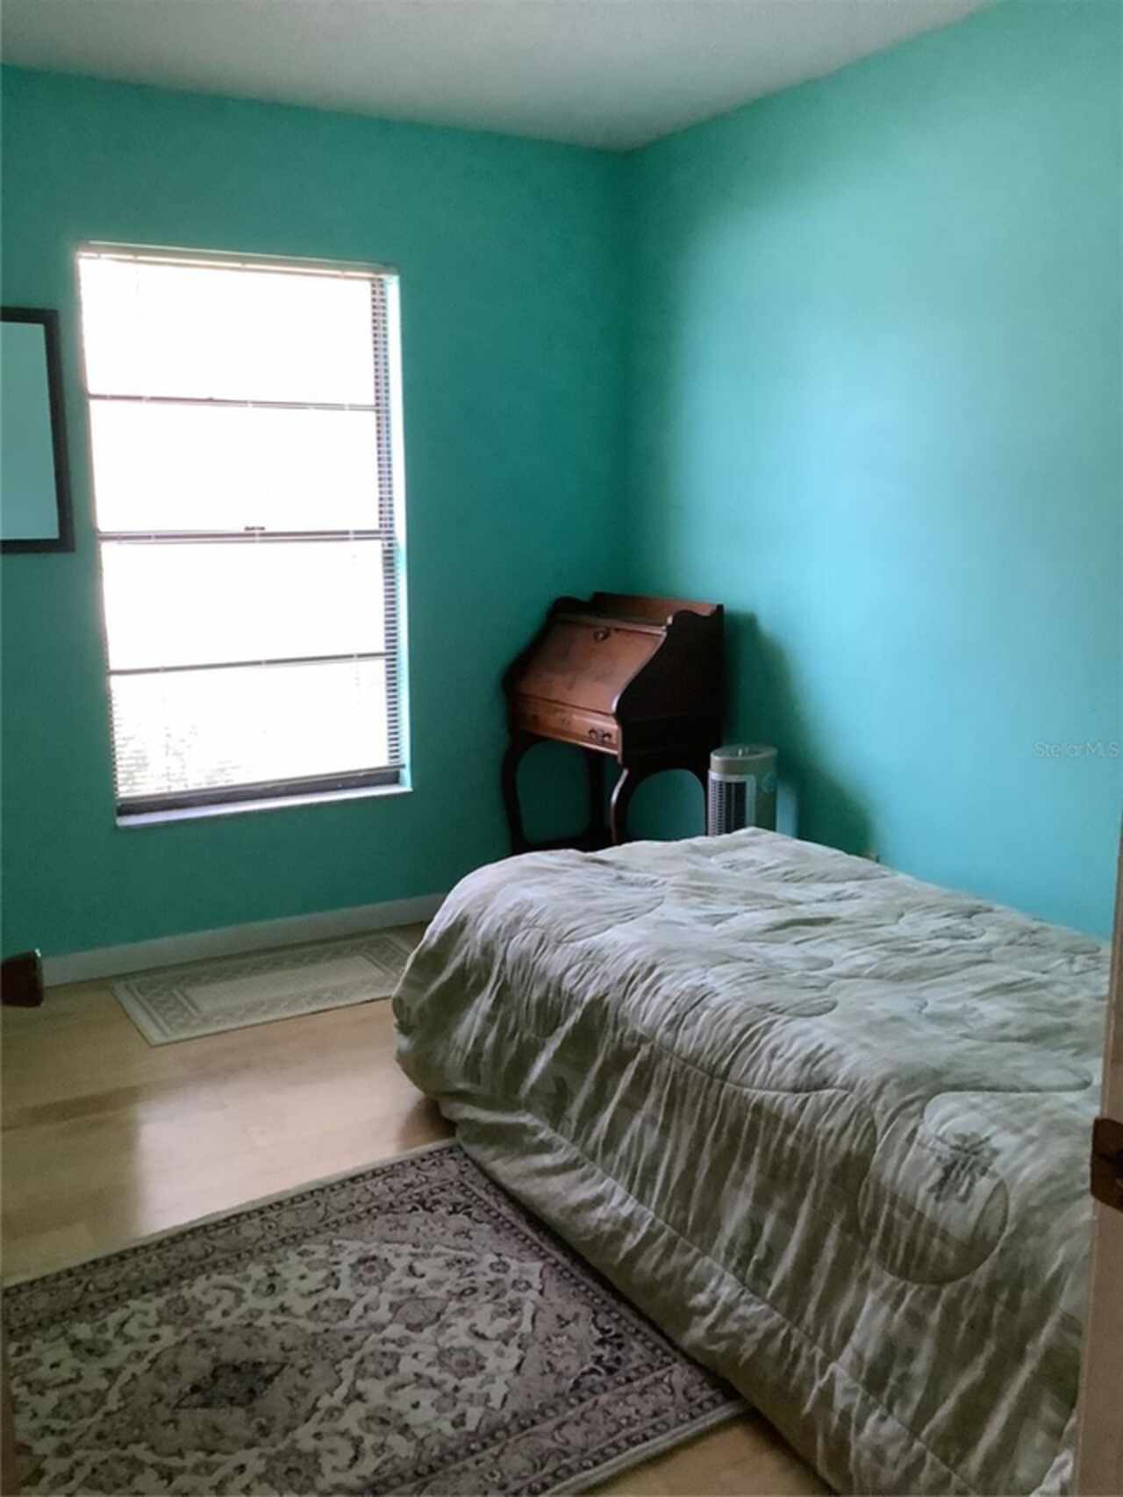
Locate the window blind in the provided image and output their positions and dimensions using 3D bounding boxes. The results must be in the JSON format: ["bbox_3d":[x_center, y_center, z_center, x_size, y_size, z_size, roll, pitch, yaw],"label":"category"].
[{"bbox_3d":[-0.888,-0.601,3.921,0.905,1.565,0.110,-6,13,-29],"label":"window blind"}]

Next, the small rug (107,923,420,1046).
[{"bbox_3d":[-0.793,0.667,3.835,0.880,0.010,0.520,-6,13,-29],"label":"small rug"}]

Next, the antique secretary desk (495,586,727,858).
[{"bbox_3d":[0.132,0.069,4.187,0.405,1.047,0.610,-8,14,-36],"label":"antique secretary desk"}]

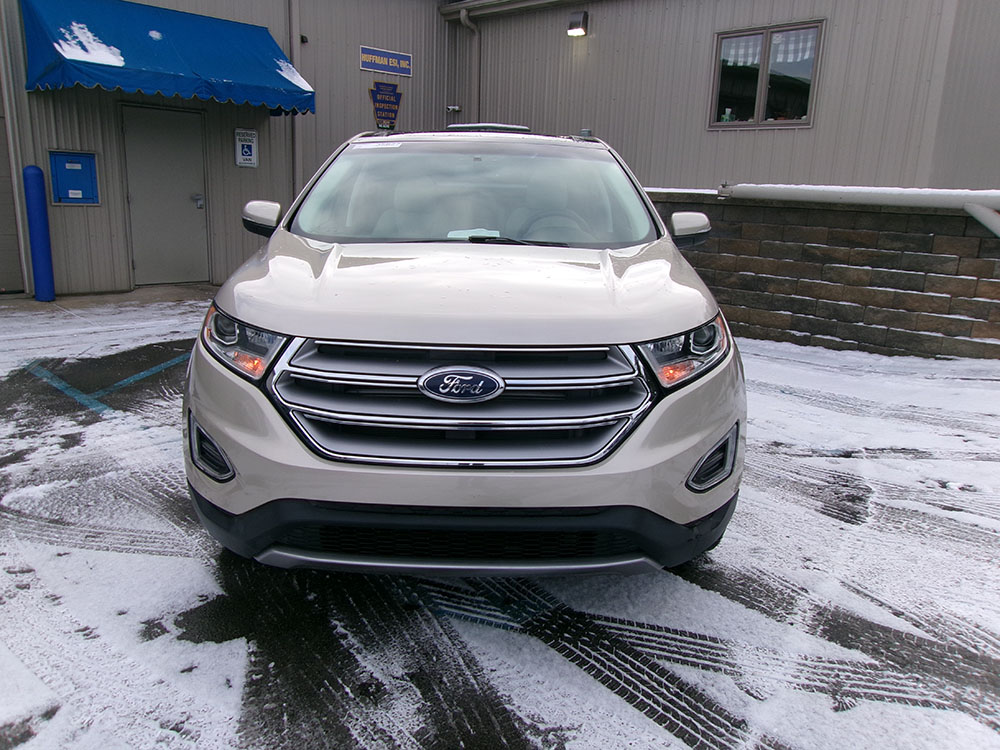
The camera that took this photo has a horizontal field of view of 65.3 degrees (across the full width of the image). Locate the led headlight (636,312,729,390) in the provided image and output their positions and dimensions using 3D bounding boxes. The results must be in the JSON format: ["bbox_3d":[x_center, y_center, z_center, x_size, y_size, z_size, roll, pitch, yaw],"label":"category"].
[{"bbox_3d":[0.578,-0.075,2.400,0.365,0.175,0.390,1,12,-1],"label":"led headlight"}]

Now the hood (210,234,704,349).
[{"bbox_3d":[-0.102,-0.316,2.645,1.680,0.260,1.220,1,12,-1],"label":"hood"}]

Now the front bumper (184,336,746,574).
[{"bbox_3d":[-0.111,0.221,2.369,1.880,0.690,0.550,1,12,-1],"label":"front bumper"}]

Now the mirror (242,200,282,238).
[{"bbox_3d":[-1.091,-0.709,3.587,0.205,0.185,0.160,1,12,-1],"label":"mirror"}]

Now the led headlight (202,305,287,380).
[{"bbox_3d":[-0.787,-0.104,2.386,0.365,0.175,0.390,1,12,-1],"label":"led headlight"}]

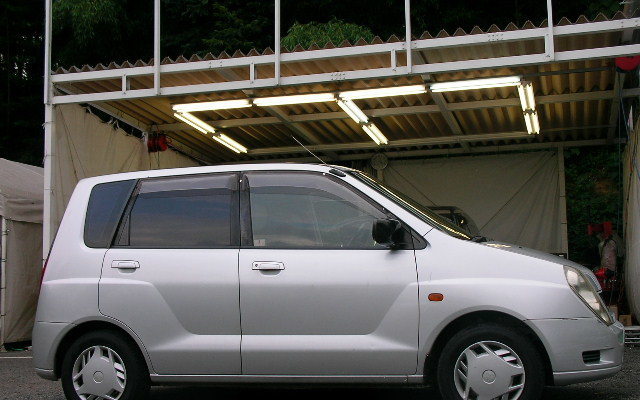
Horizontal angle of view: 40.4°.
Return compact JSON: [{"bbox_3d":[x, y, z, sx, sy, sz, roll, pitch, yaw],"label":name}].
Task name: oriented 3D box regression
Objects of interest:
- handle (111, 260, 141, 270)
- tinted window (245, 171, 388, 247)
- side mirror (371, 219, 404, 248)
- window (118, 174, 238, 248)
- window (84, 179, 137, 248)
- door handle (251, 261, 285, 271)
[{"bbox_3d":[-1.232,0.415,5.523,0.180,0.056,0.045,-3,-7,15],"label":"handle"},{"bbox_3d":[-0.011,0.055,5.305,0.929,0.536,0.050,-3,-20,15],"label":"tinted window"},{"bbox_3d":[0.390,0.188,5.019,0.130,0.155,0.190,-3,-7,15],"label":"side mirror"},{"bbox_3d":[-0.900,0.082,5.555,0.859,0.507,0.050,-3,-20,15],"label":"window"},{"bbox_3d":[-1.375,0.094,5.689,0.324,0.468,0.050,-3,-20,15],"label":"window"},{"bbox_3d":[-0.309,0.400,5.267,0.185,0.056,0.045,-3,-7,15],"label":"door handle"}]

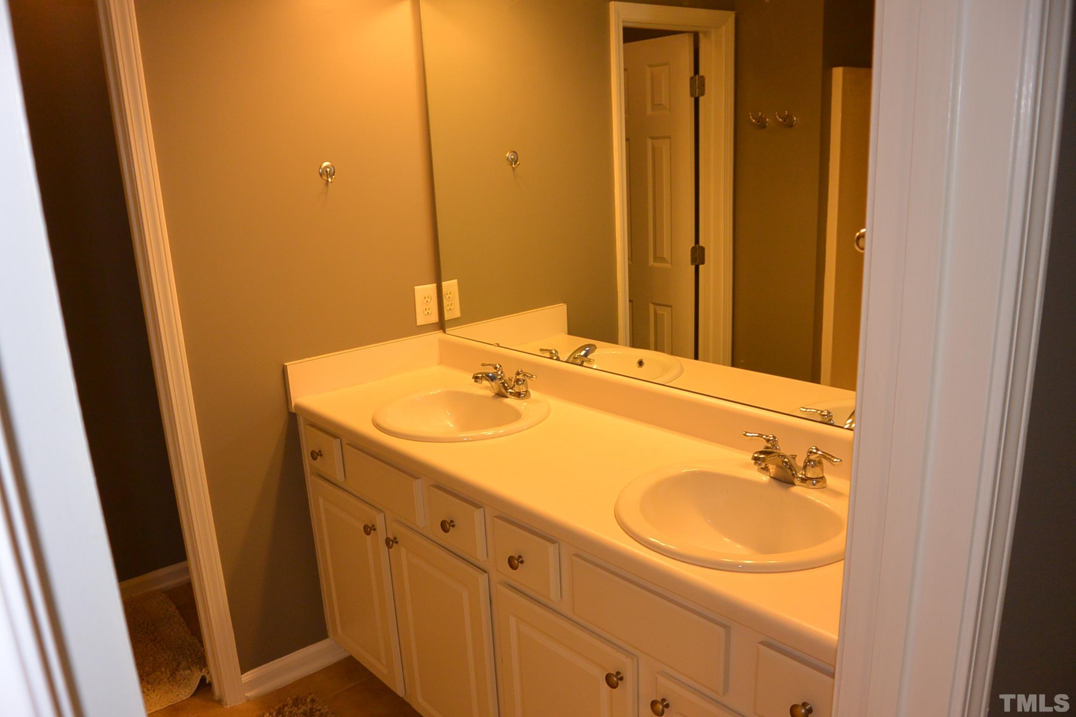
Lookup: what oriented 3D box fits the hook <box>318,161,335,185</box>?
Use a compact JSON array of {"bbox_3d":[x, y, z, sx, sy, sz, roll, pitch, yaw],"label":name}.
[{"bbox_3d":[-0.594,-0.533,2.300,0.051,0.061,0.045,-15,18,-39],"label":"hook"}]

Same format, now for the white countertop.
[{"bbox_3d":[0.080,0.228,1.824,0.530,0.042,1.800,-15,18,-39],"label":"white countertop"}]

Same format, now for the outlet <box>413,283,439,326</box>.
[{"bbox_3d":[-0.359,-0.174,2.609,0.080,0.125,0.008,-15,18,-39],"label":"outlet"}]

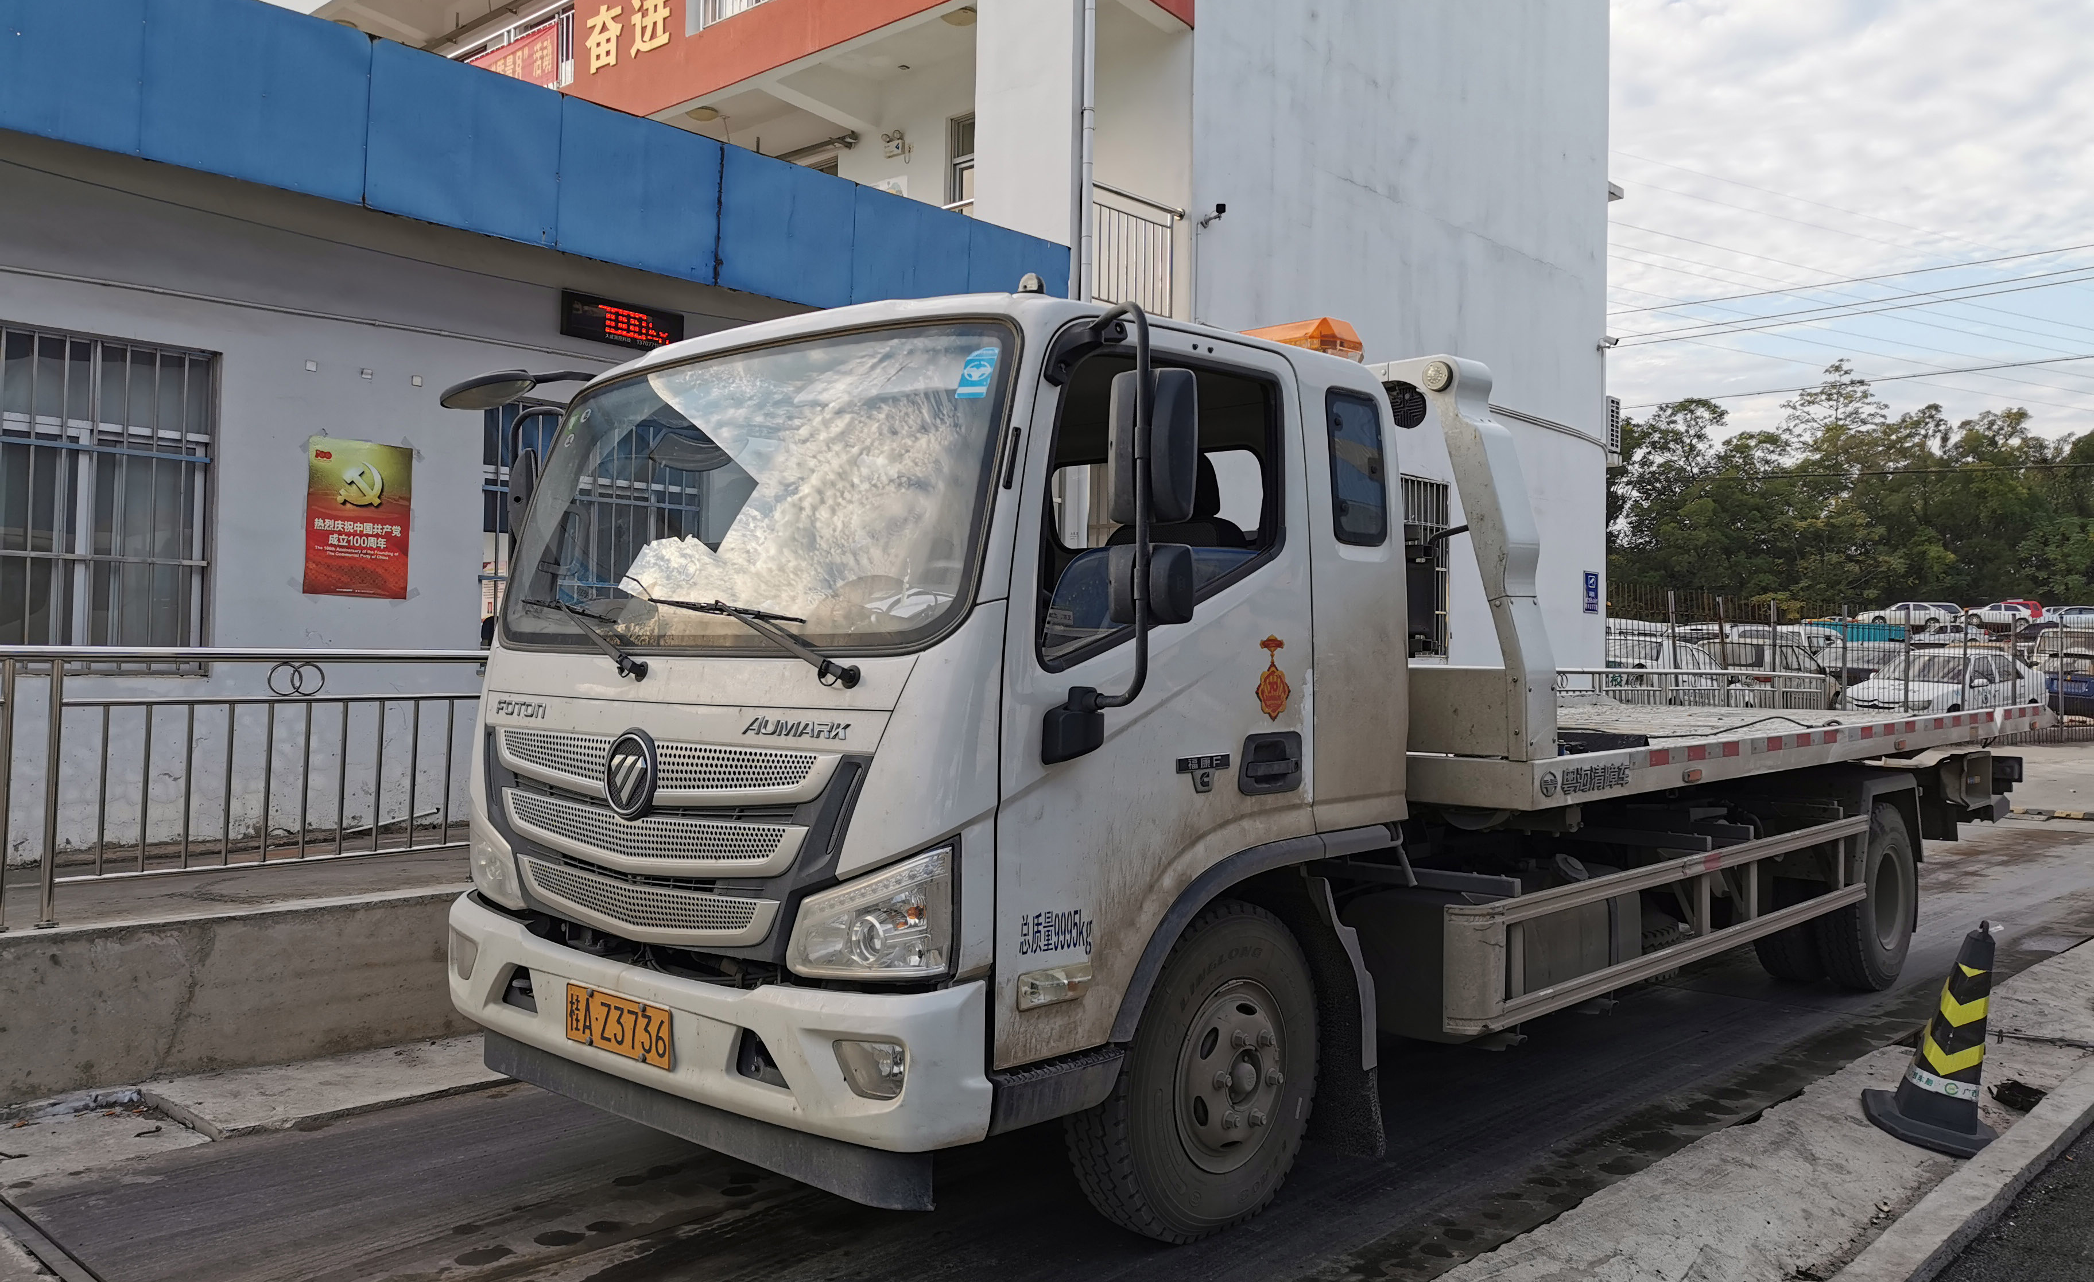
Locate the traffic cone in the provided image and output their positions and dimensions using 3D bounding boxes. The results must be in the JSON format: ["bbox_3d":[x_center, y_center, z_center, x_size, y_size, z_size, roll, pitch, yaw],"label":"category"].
[{"bbox_3d":[2.713,1.132,4.856,0.365,0.640,0.365,12,3,-22],"label":"traffic cone"}]

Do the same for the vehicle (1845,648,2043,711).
[{"bbox_3d":[15.420,0.870,28.000,4.400,1.460,1.730,2,-2,-33],"label":"vehicle"}]

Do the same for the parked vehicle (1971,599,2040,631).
[{"bbox_3d":[50.089,-1.206,86.000,4.300,1.440,1.700,0,-2,20],"label":"parked vehicle"}]

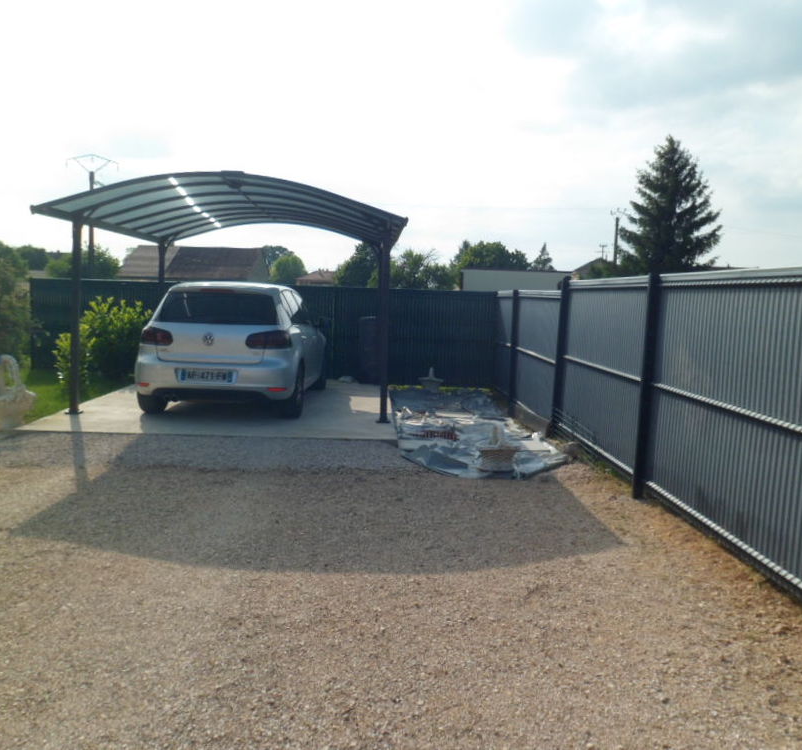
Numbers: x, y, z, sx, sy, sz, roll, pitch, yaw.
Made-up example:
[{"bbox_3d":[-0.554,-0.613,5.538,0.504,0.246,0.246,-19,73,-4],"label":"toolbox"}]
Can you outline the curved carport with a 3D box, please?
[{"bbox_3d":[-1.831,-0.953,9.716,3.620,2.460,5.000,1,6,-3],"label":"curved carport"}]

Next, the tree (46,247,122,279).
[{"bbox_3d":[-15.703,-4.629,37.098,3.700,3.395,3.400,1,6,-3],"label":"tree"}]

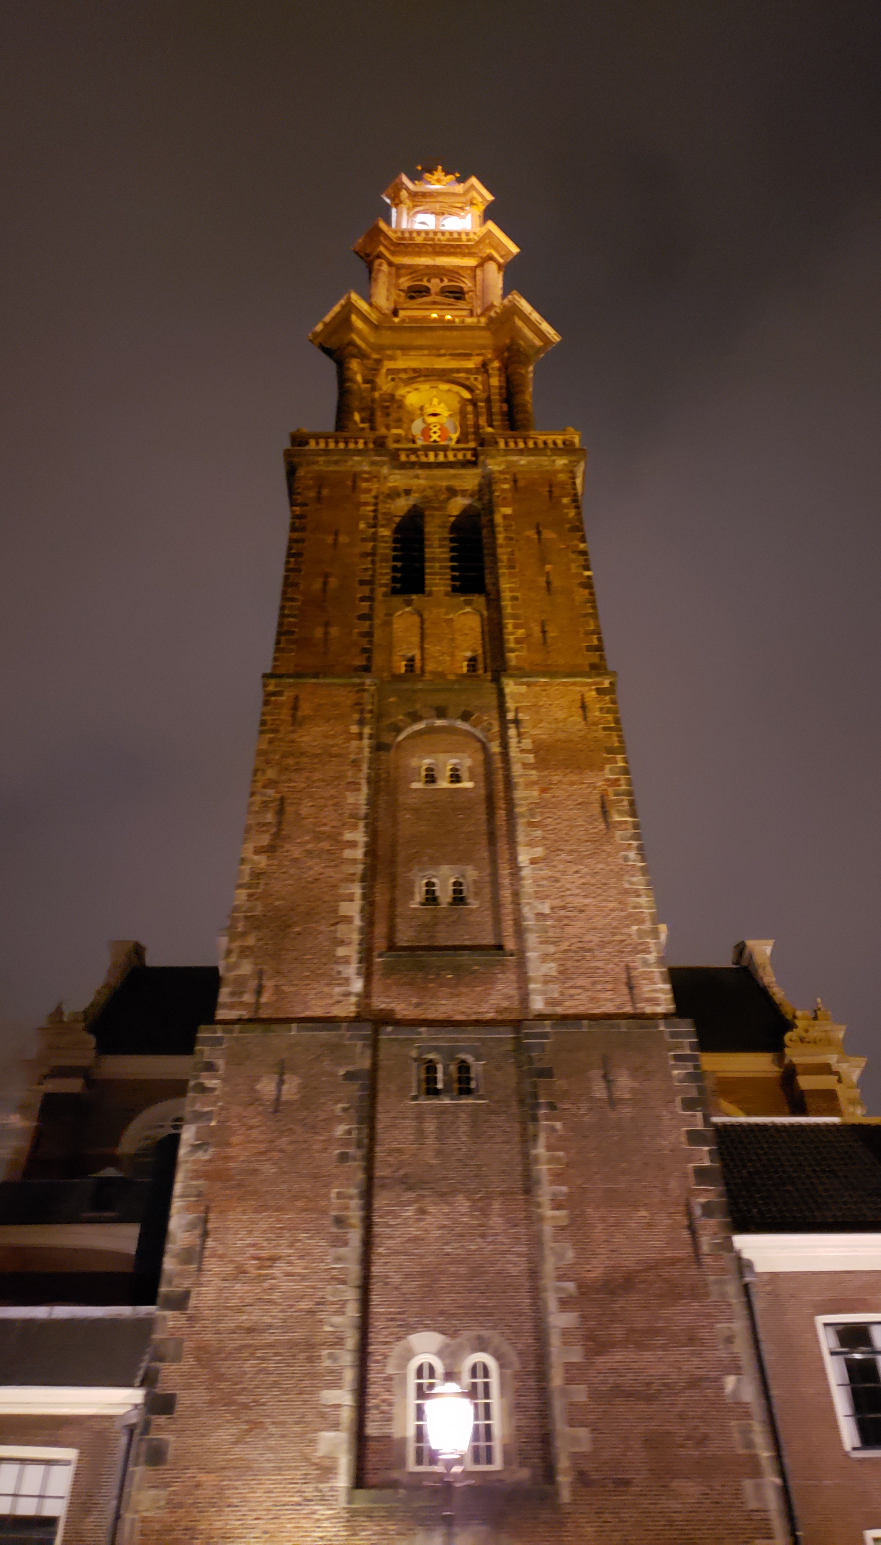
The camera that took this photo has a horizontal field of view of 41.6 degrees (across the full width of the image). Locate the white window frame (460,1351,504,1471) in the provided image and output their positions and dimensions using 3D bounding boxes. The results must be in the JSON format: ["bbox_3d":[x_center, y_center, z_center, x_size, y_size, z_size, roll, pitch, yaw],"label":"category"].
[{"bbox_3d":[0.755,11.409,20.776,0.713,1.918,0.150,0,-44,-1],"label":"white window frame"}]

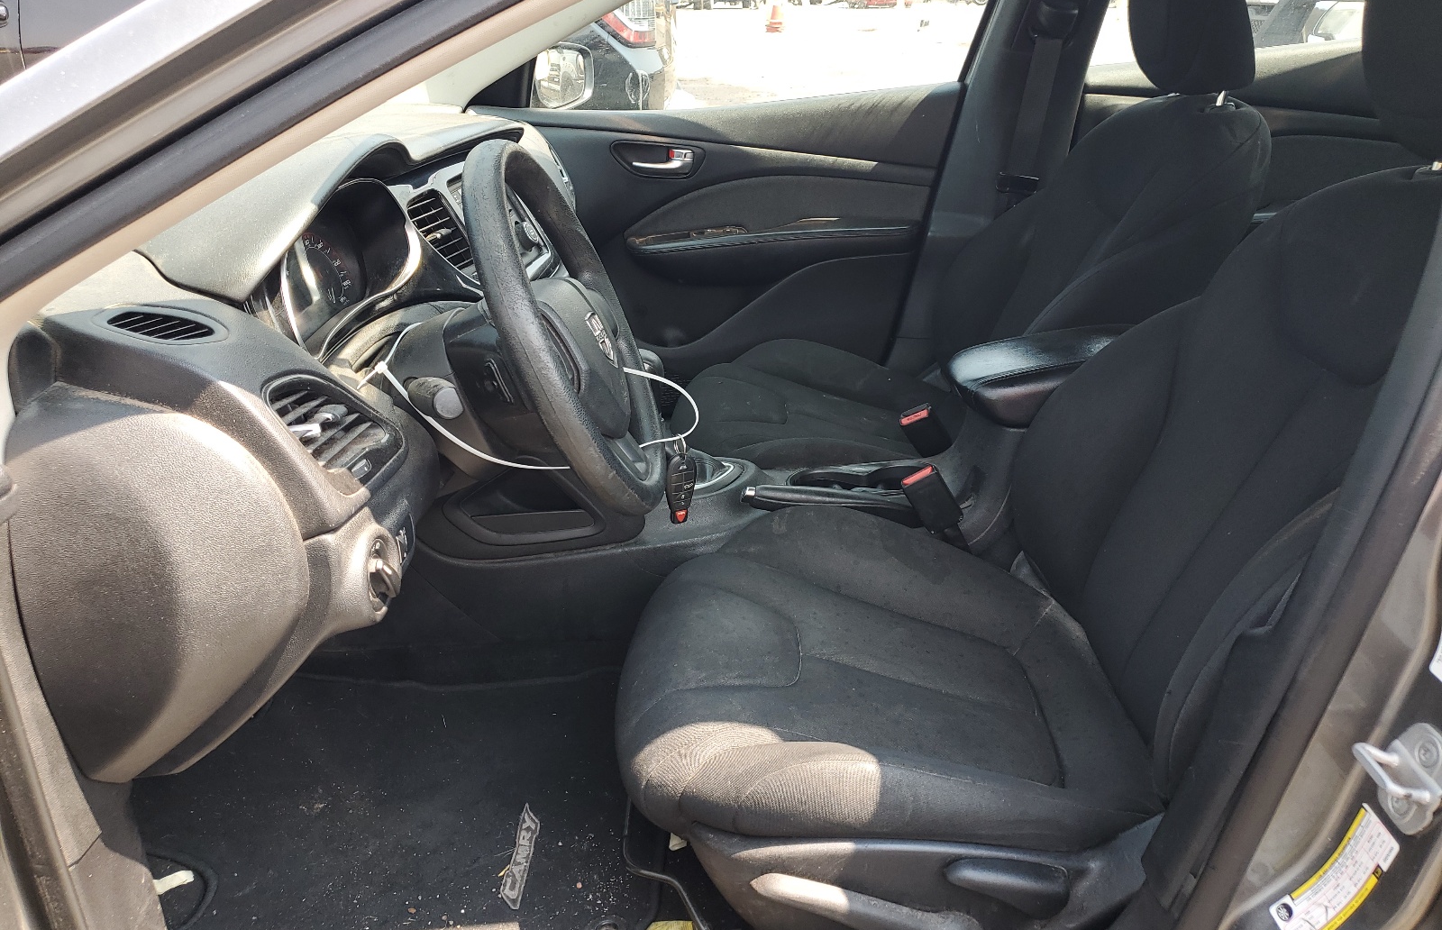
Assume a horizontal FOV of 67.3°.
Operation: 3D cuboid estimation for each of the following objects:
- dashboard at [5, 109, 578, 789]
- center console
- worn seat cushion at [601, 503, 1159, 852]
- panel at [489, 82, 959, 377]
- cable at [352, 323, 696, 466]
[{"bbox_3d":[-0.453,-0.223,1.393,0.520,0.435,1.400,0,24,2],"label":"dashboard"},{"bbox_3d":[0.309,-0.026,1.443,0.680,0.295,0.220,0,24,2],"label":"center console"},{"bbox_3d":[0.137,0.214,1.151,0.505,0.165,0.530,0,24,2],"label":"worn seat cushion"},{"bbox_3d":[-0.010,-0.396,2.062,0.920,0.640,0.130,0,24,2],"label":"panel"},{"bbox_3d":[-0.165,-0.080,1.048,0.280,0.165,0.230,0,24,2],"label":"cable"}]

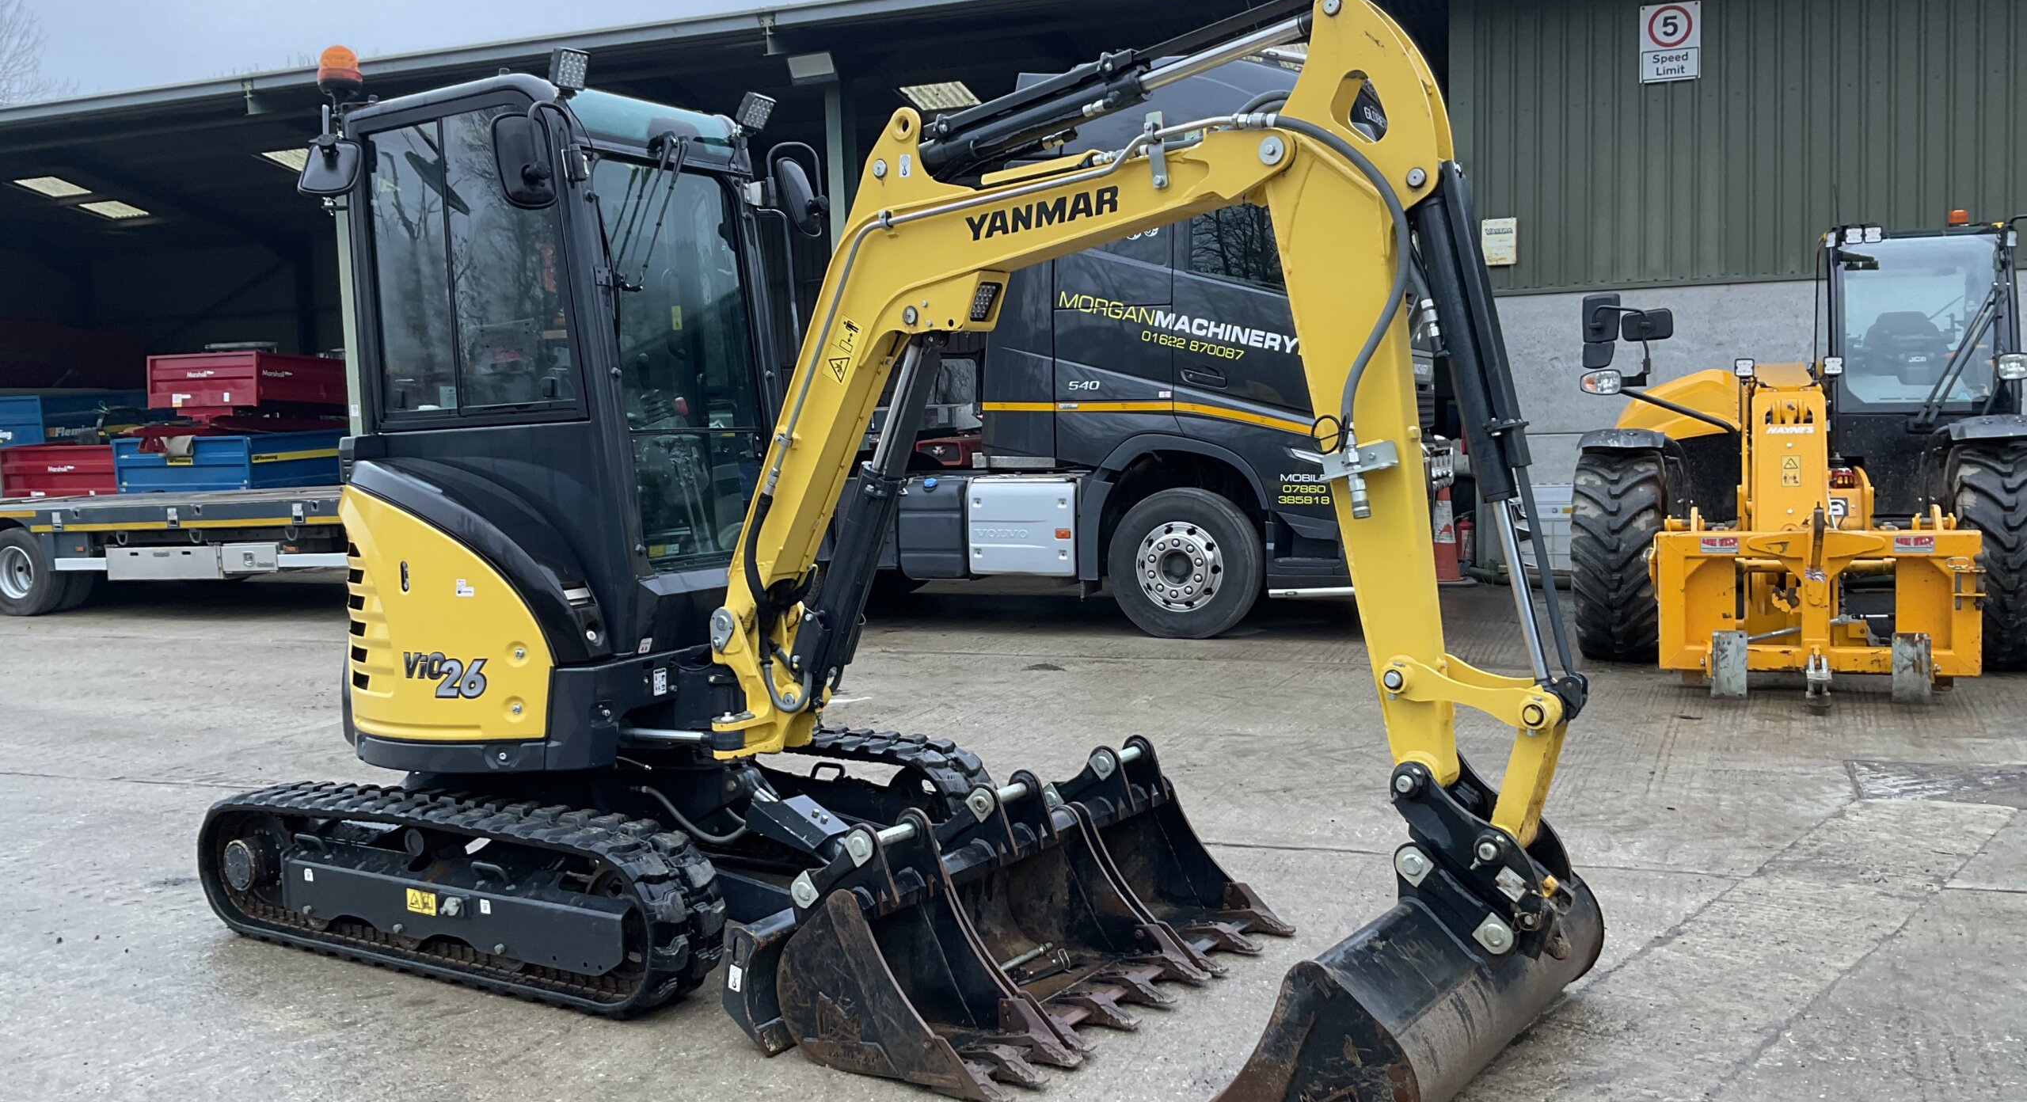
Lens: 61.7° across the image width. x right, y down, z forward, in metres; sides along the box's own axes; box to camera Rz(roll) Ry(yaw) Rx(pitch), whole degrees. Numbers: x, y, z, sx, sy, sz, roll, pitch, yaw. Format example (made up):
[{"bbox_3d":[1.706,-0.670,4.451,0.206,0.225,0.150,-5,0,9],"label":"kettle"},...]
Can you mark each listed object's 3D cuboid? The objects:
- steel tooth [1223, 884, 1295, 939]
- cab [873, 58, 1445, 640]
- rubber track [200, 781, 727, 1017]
[{"bbox_3d":[0.692,1.029,4.849,0.220,0.130,0.065,1,5,34],"label":"steel tooth"},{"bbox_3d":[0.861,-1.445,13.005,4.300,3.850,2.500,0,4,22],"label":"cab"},{"bbox_3d":[-1.605,0.942,4.774,1.897,0.454,0.256,1,5,32],"label":"rubber track"}]

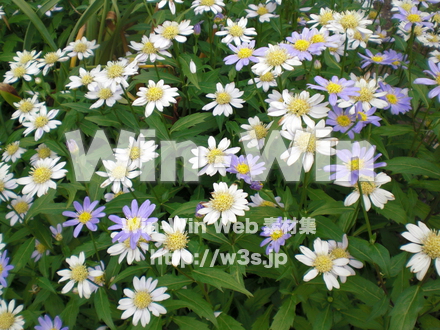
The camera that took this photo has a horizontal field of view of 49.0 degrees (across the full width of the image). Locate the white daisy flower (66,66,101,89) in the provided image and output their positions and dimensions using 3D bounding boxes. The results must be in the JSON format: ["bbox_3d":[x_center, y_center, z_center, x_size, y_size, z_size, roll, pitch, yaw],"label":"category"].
[{"bbox_3d":[-0.142,-0.091,0.508,0.039,0.012,0.039,-15,49,-13],"label":"white daisy flower"}]

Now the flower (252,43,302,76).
[{"bbox_3d":[0.046,-0.085,0.388,0.041,0.012,0.041,0,48,7],"label":"flower"}]

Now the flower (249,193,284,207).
[{"bbox_3d":[0.043,0.037,0.450,0.036,0.013,0.036,5,39,6],"label":"flower"}]

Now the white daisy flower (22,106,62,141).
[{"bbox_3d":[-0.166,-0.039,0.450,0.037,0.013,0.037,-17,58,-18],"label":"white daisy flower"}]

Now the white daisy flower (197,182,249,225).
[{"bbox_3d":[0.002,0.031,0.387,0.040,0.014,0.040,5,49,1],"label":"white daisy flower"}]

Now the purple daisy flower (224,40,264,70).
[{"bbox_3d":[0.023,-0.102,0.450,0.041,0.012,0.041,-5,51,4],"label":"purple daisy flower"}]

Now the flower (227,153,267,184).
[{"bbox_3d":[0.026,0.004,0.467,0.037,0.013,0.037,0,50,3],"label":"flower"}]

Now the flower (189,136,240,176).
[{"bbox_3d":[-0.005,-0.007,0.408,0.041,0.014,0.041,-5,53,-1],"label":"flower"}]

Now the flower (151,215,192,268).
[{"bbox_3d":[-0.039,0.062,0.389,0.038,0.013,0.038,9,57,-15],"label":"flower"}]

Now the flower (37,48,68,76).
[{"bbox_3d":[-0.187,-0.115,0.540,0.036,0.013,0.036,-9,48,0],"label":"flower"}]

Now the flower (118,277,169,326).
[{"bbox_3d":[-0.060,0.109,0.385,0.040,0.012,0.040,0,59,0],"label":"flower"}]

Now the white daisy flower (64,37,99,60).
[{"bbox_3d":[-0.147,-0.124,0.513,0.040,0.012,0.040,-7,50,-14],"label":"white daisy flower"}]

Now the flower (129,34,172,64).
[{"bbox_3d":[-0.064,-0.107,0.445,0.040,0.013,0.040,0,49,0],"label":"flower"}]

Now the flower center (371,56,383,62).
[{"bbox_3d":[0.155,-0.105,0.480,0.012,0.005,0.012,5,44,17],"label":"flower center"}]

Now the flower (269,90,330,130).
[{"bbox_3d":[0.058,-0.040,0.355,0.044,0.015,0.044,0,48,0],"label":"flower"}]

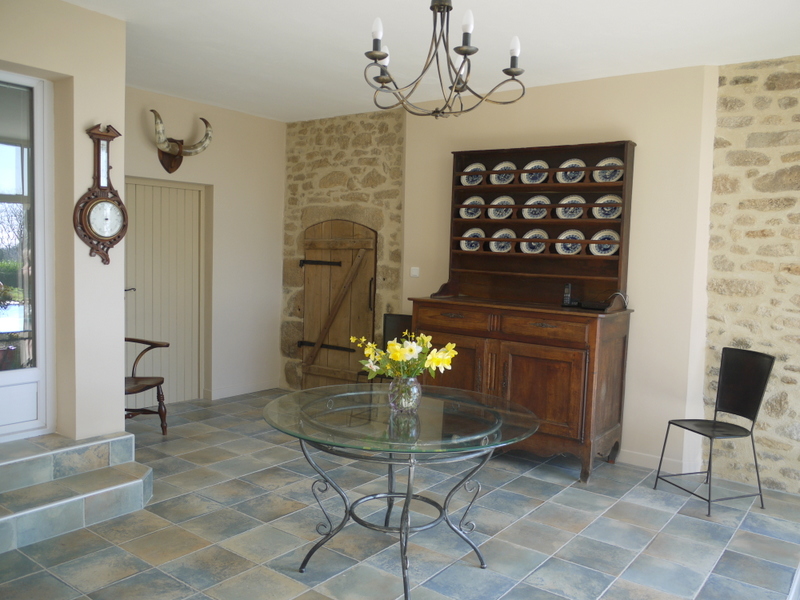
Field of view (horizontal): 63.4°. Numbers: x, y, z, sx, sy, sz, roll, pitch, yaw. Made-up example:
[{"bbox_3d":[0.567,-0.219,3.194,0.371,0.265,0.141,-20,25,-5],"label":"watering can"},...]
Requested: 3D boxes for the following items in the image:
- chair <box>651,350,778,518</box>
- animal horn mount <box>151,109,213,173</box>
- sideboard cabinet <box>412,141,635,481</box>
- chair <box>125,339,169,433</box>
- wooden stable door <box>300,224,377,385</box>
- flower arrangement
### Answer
[{"bbox_3d":[1.940,0.774,4.006,0.460,0.927,0.481,0,3,-19],"label":"chair"},{"bbox_3d":[-1.980,-1.407,5.821,0.269,0.524,0.594,4,4,37],"label":"animal horn mount"},{"bbox_3d":[0.866,0.008,4.841,1.515,2.301,0.621,4,4,37],"label":"sideboard cabinet"},{"bbox_3d":[-2.202,0.599,5.006,0.600,0.940,0.620,3,4,20],"label":"chair"},{"bbox_3d":[-0.621,0.102,6.592,0.983,1.830,0.070,4,4,37],"label":"wooden stable door"},{"bbox_3d":[0.016,0.251,2.931,0.470,0.220,0.370,2,3,0],"label":"flower arrangement"}]

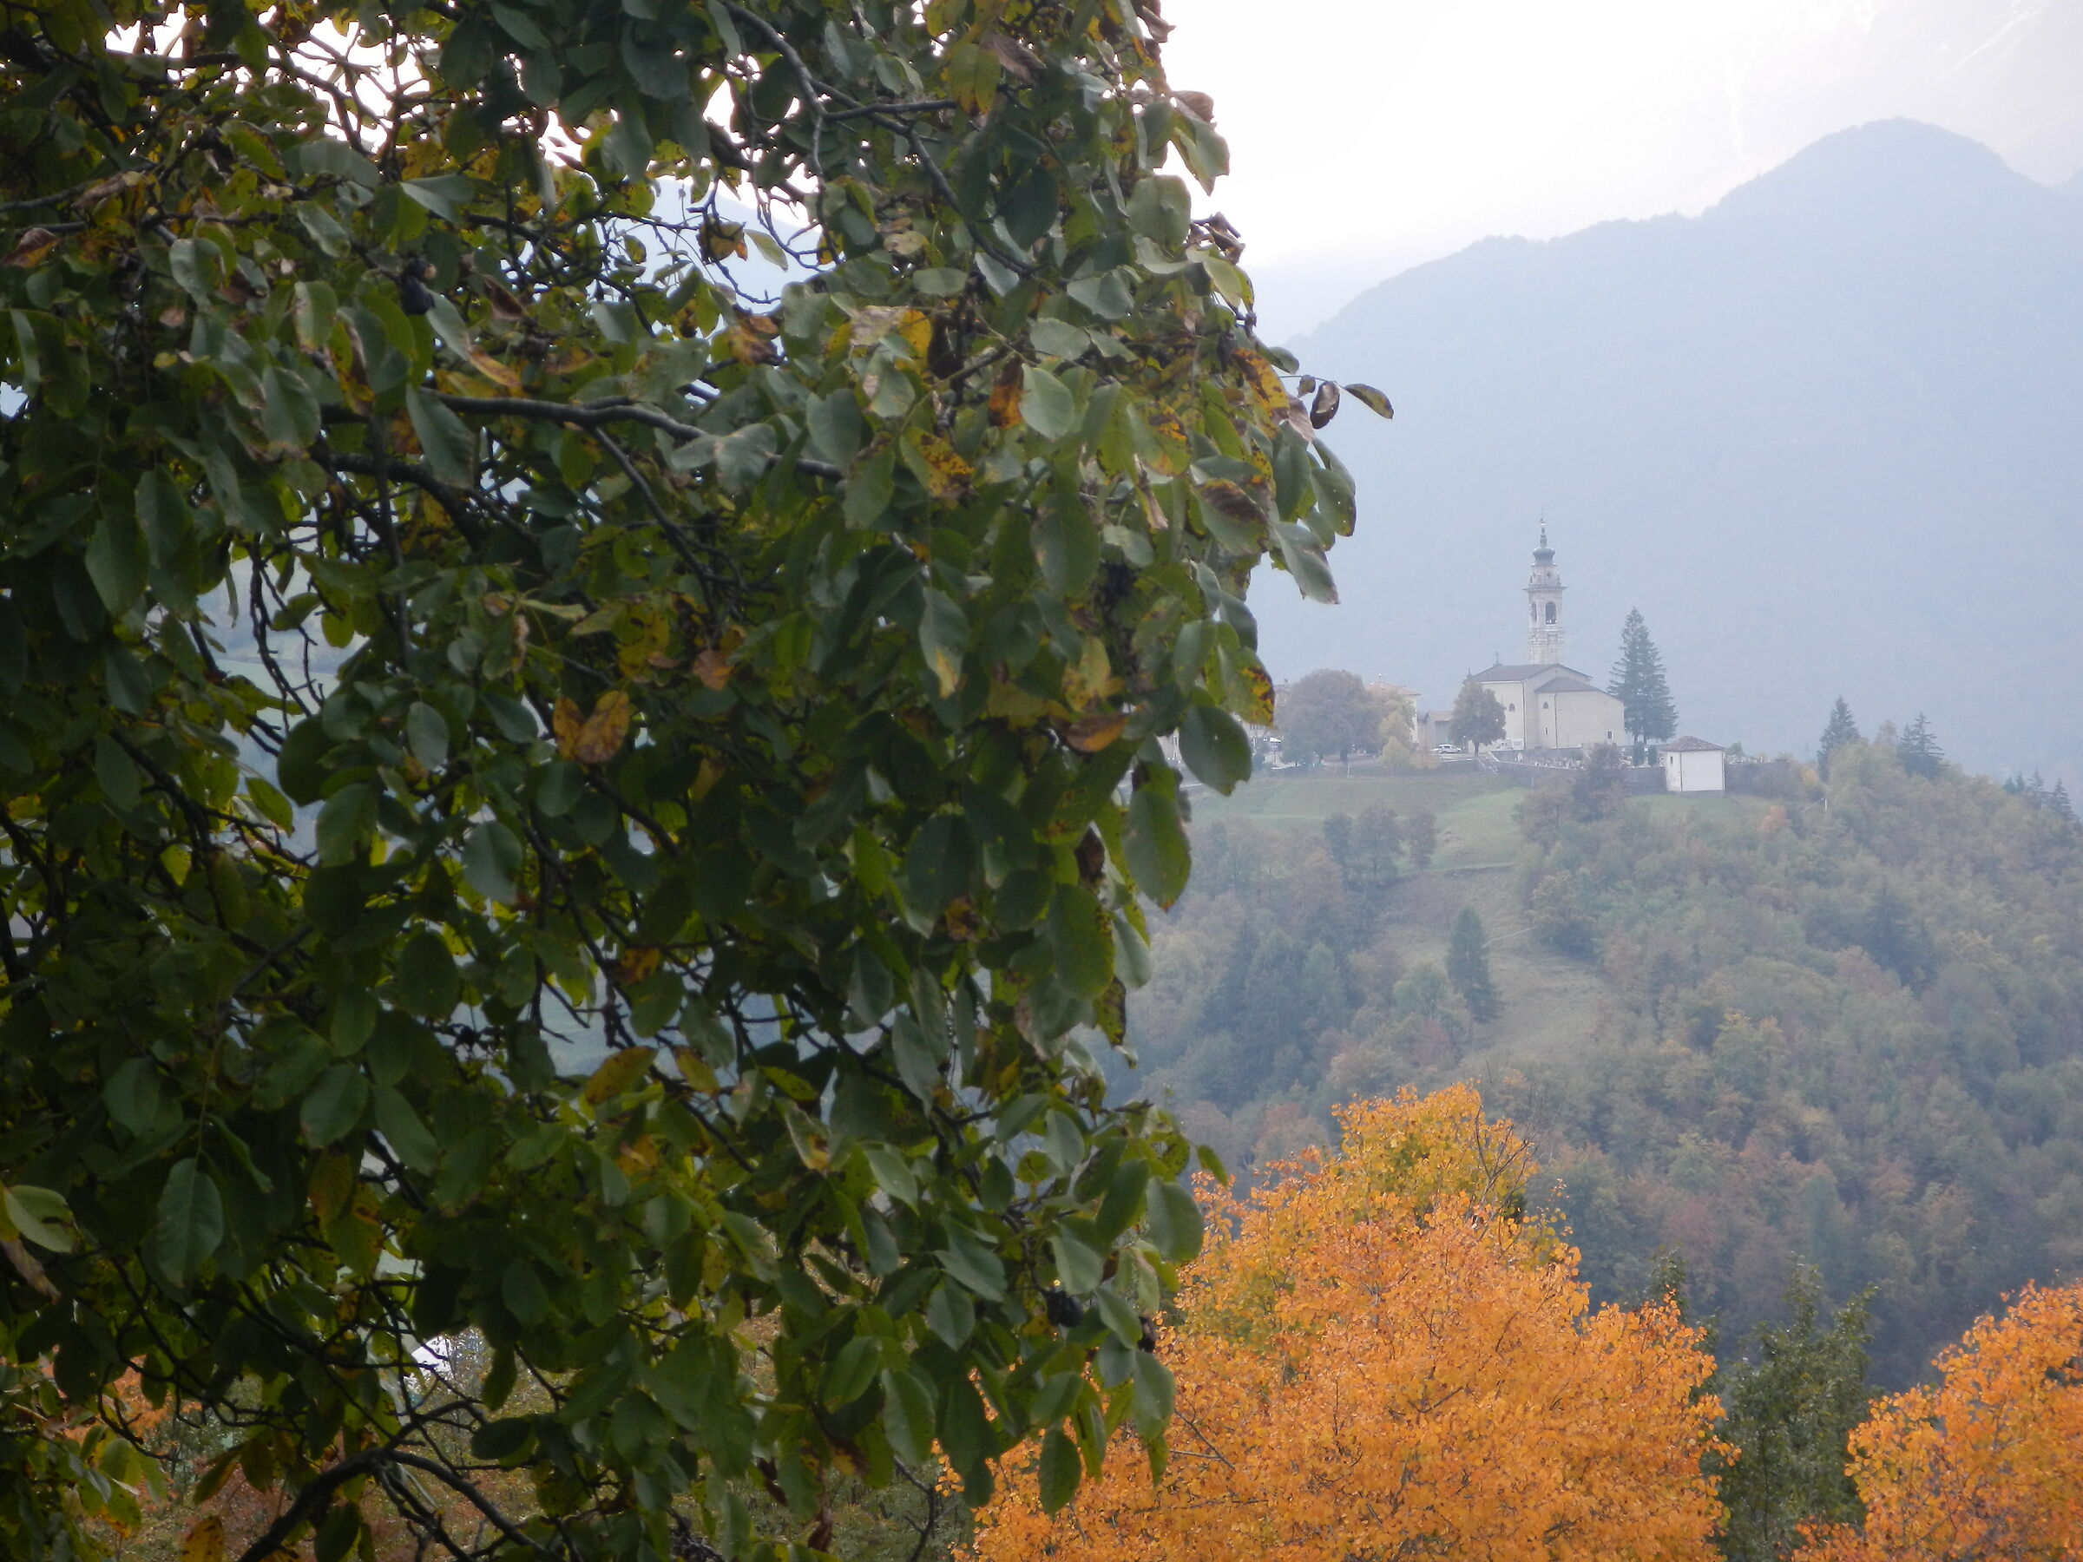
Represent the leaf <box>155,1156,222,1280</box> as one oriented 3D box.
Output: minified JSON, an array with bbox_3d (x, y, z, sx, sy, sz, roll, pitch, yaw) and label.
[{"bbox_3d":[-0.934,0.481,6.000,0.077,0.140,0.022,8,-15,0],"label":"leaf"}]

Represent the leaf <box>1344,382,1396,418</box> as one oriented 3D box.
[{"bbox_3d":[0.366,-0.423,6.100,0.067,0.024,0.025,34,-15,0],"label":"leaf"}]

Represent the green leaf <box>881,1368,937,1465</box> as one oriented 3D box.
[{"bbox_3d":[-0.147,0.708,6.100,0.063,0.117,0.022,-19,-15,0],"label":"green leaf"}]

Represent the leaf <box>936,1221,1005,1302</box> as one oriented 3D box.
[{"bbox_3d":[-0.081,0.562,6.400,0.057,0.106,0.030,-45,0,-4],"label":"leaf"}]

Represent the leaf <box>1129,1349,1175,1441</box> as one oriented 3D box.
[{"bbox_3d":[0.125,0.689,6.150,0.047,0.106,0.018,-6,-16,-19],"label":"leaf"}]

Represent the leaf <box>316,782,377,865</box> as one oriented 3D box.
[{"bbox_3d":[-0.788,0.051,6.200,0.066,0.098,0.025,14,-12,0],"label":"leaf"}]

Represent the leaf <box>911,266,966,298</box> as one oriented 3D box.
[{"bbox_3d":[-0.116,-0.566,6.200,0.061,0.043,0.025,0,-30,0],"label":"leaf"}]

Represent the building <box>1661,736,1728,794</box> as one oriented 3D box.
[{"bbox_3d":[92.954,-2.202,780.000,7.200,8.113,7.000,-2,2,-11],"label":"building"}]

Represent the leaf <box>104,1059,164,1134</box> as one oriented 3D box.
[{"bbox_3d":[-0.992,0.347,6.000,0.071,0.090,0.025,0,-15,0],"label":"leaf"}]

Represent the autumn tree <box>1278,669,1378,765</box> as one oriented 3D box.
[{"bbox_3d":[44.585,-9.852,850.000,15.662,15.156,14.651,0,0,0],"label":"autumn tree"}]

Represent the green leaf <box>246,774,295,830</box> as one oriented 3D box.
[{"bbox_3d":[-0.972,0.026,6.900,0.043,0.095,0.030,-39,0,-4],"label":"green leaf"}]

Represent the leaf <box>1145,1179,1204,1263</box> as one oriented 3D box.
[{"bbox_3d":[0.149,0.494,6.150,0.057,0.098,0.018,-20,-15,0],"label":"leaf"}]

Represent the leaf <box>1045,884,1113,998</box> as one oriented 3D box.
[{"bbox_3d":[0.041,0.176,6.000,0.075,0.130,0.022,-12,-15,0],"label":"leaf"}]

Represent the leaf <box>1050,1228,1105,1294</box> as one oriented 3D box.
[{"bbox_3d":[0.041,0.552,6.300,0.059,0.083,0.022,-25,-15,0],"label":"leaf"}]

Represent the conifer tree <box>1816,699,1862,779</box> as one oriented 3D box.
[{"bbox_3d":[123.904,-6.189,850.000,6.568,13.136,6.568,0,0,0],"label":"conifer tree"}]

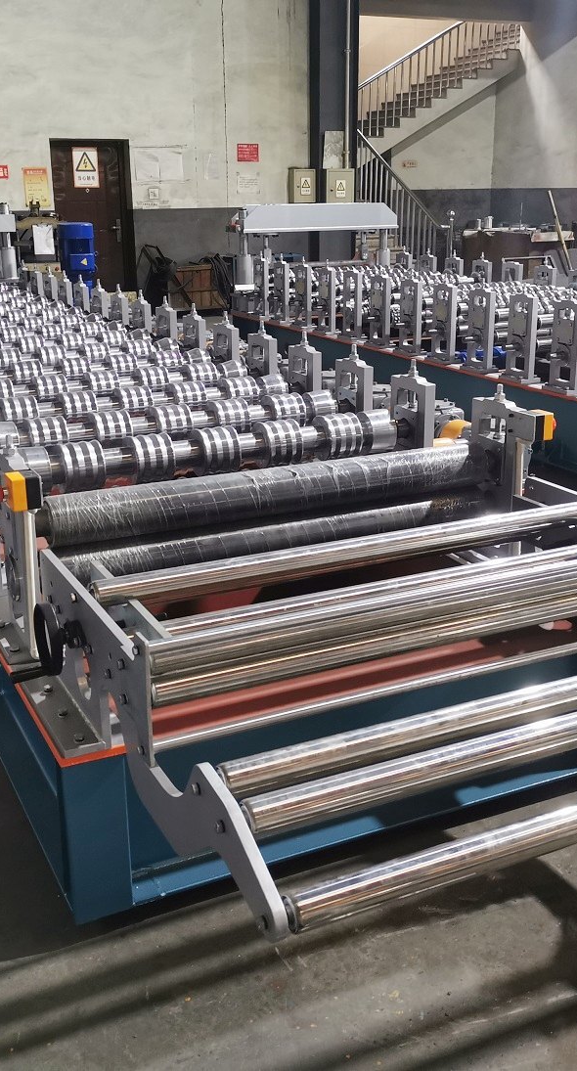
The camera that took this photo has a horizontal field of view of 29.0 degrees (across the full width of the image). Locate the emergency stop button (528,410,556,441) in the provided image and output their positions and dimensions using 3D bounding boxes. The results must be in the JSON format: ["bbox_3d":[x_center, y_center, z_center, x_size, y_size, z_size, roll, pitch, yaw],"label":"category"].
[{"bbox_3d":[0.750,-0.326,3.303,0.106,0.077,0.078,-9,20,-24],"label":"emergency stop button"}]

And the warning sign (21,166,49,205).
[{"bbox_3d":[-2.919,-4.049,12.964,0.279,0.417,0.010,-9,20,-24],"label":"warning sign"}]

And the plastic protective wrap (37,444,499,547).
[{"bbox_3d":[-0.023,-0.125,3.085,1.292,0.131,0.131,-9,19,-24],"label":"plastic protective wrap"}]

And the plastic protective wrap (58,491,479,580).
[{"bbox_3d":[-0.017,0.036,3.138,1.292,0.129,0.129,-9,19,-24],"label":"plastic protective wrap"}]

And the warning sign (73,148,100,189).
[{"bbox_3d":[-2.384,-4.337,13.144,0.293,0.450,0.010,-9,20,-24],"label":"warning sign"}]

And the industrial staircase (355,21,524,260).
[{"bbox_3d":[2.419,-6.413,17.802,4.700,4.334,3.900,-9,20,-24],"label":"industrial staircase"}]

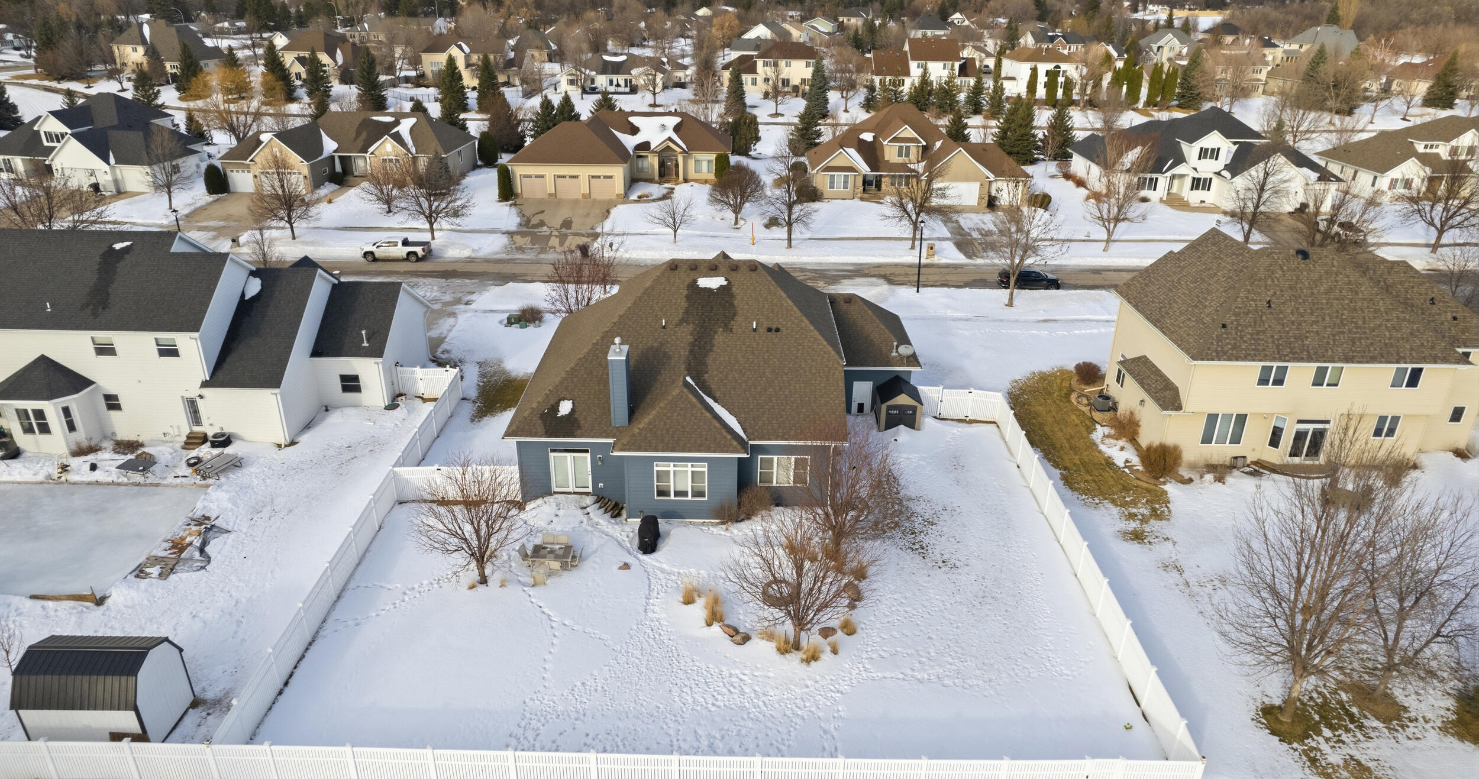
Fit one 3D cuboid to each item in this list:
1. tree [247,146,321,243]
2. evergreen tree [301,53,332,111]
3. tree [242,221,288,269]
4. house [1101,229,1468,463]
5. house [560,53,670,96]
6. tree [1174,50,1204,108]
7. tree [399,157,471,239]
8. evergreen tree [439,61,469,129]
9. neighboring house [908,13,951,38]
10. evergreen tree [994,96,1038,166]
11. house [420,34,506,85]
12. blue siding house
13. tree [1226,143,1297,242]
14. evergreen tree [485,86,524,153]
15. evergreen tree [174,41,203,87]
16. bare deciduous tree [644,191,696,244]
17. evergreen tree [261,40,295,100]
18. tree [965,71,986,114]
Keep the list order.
[{"bbox_3d":[-40.974,-17.534,81.356,6.300,8.400,6.300,1,25,0],"label":"tree"},{"bbox_3d":[-74.962,-55.300,159.502,4.896,9.413,4.896,1,25,0],"label":"evergreen tree"},{"bbox_3d":[-36.271,-10.106,68.904,3.600,5.600,3.600,1,25,0],"label":"tree"},{"bbox_3d":[30.645,-3.277,50.382,17.300,10.100,13.800,1,25,0],"label":"house"},{"bbox_3d":[-24.449,-65.149,184.398,22.500,6.800,17.000,1,25,0],"label":"house"},{"bbox_3d":[85.091,-58.018,168.458,5.386,10.644,5.386,1,25,0],"label":"tree"},{"bbox_3d":[-28.160,-17.180,81.640,6.800,7.580,6.800,1,25,0],"label":"tree"},{"bbox_3d":[-46.016,-48.385,145.094,4.639,9.758,4.639,1,25,0],"label":"evergreen tree"},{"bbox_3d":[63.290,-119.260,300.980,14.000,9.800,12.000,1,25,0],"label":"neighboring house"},{"bbox_3d":[36.100,-33.956,117.411,5.700,8.900,5.530,1,25,0],"label":"evergreen tree"},{"bbox_3d":[-55.830,-67.930,186.930,17.800,9.100,13.500,1,25,0],"label":"house"},{"bbox_3d":[-0.370,-2.278,47.708,20.600,9.600,19.200,1,25,0],"label":"blue siding house"},{"bbox_3d":[48.660,-18.200,84.330,7.200,9.220,7.200,1,25,0],"label":"tree"},{"bbox_3d":[-29.949,-33.988,115.145,4.732,8.931,4.732,1,25,0],"label":"evergreen tree"},{"bbox_3d":[-104.020,-60.990,170.530,5.800,8.970,5.800,1,25,0],"label":"evergreen tree"},{"bbox_3d":[-5.974,-15.523,81.382,4.400,4.750,4.270,1,25,0],"label":"bare deciduous tree"},{"bbox_3d":[-83.273,-57.211,161.998,5.700,10.300,5.530,1,25,0],"label":"evergreen tree"},{"bbox_3d":[41.470,-51.860,157.670,3.800,7.040,3.800,1,25,0],"label":"tree"}]

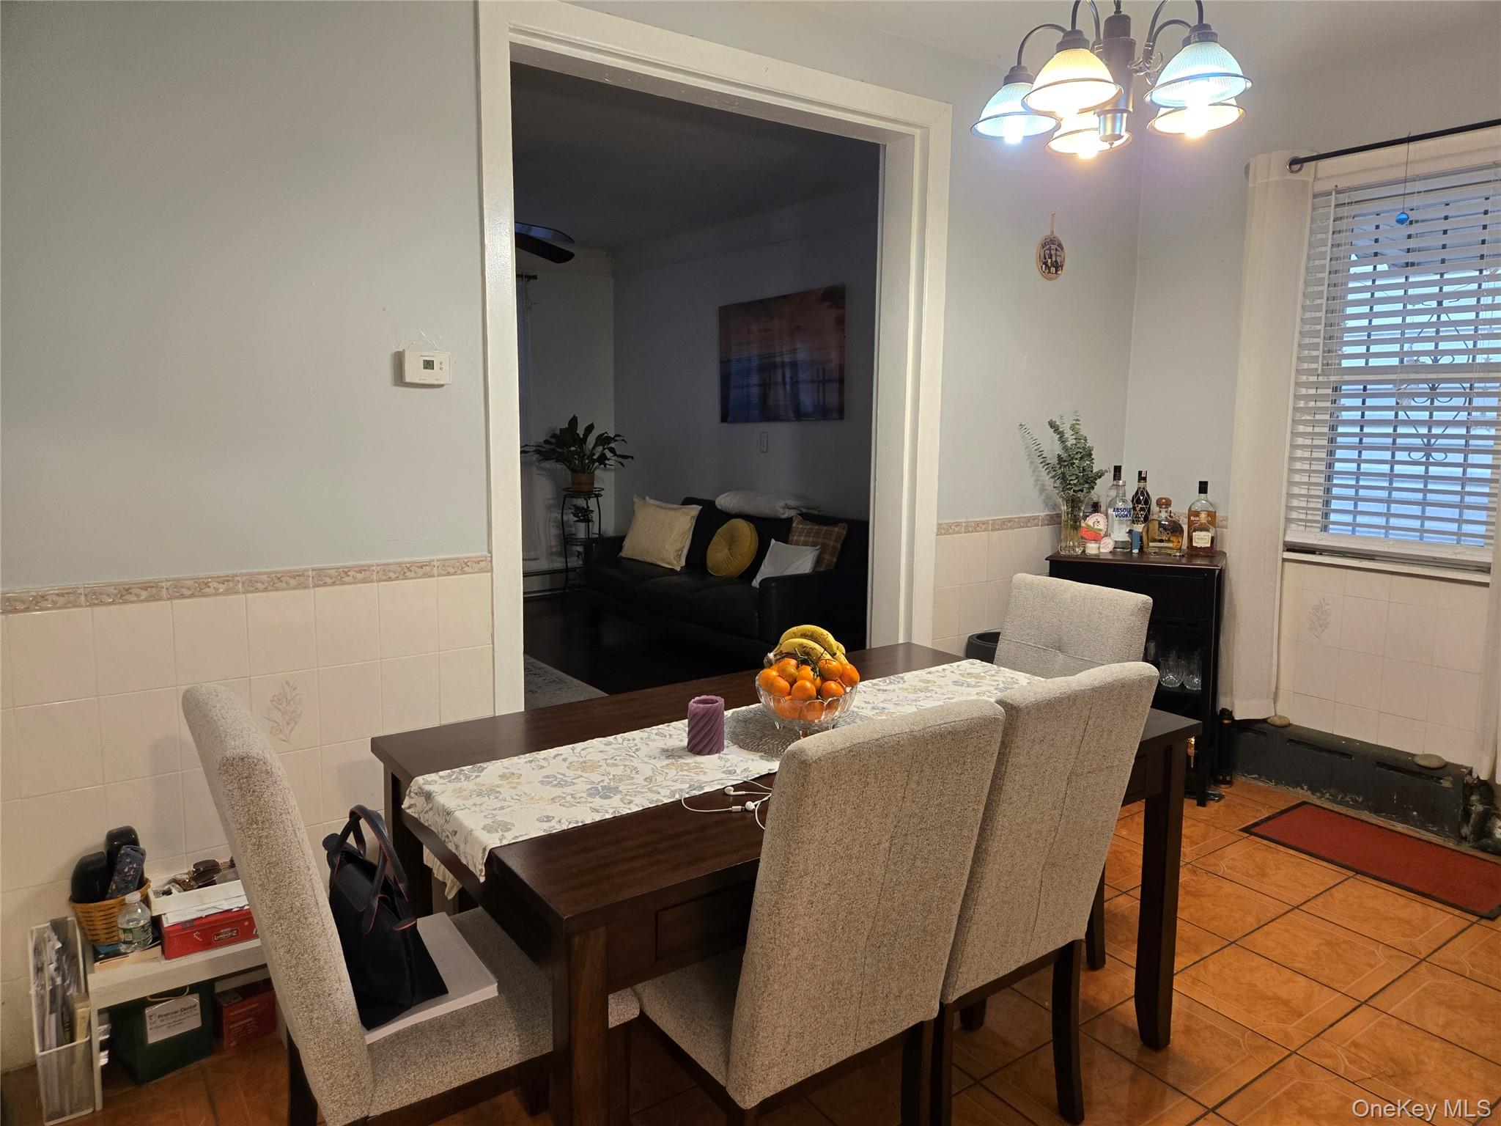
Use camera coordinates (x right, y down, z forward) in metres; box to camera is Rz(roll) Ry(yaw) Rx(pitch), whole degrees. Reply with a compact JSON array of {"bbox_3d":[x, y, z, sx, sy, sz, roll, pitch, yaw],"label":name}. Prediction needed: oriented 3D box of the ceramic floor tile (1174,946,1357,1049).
[{"bbox_3d":[1.299,1.092,2.536,0.345,0.010,0.340,-5,10,-35],"label":"ceramic floor tile"}]

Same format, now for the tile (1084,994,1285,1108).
[{"bbox_3d":[1.020,1.123,2.342,0.341,0.010,0.341,-5,10,-35],"label":"tile"}]

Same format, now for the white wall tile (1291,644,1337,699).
[{"bbox_3d":[2.156,0.412,3.793,0.010,0.199,0.151,-5,10,-35],"label":"white wall tile"}]

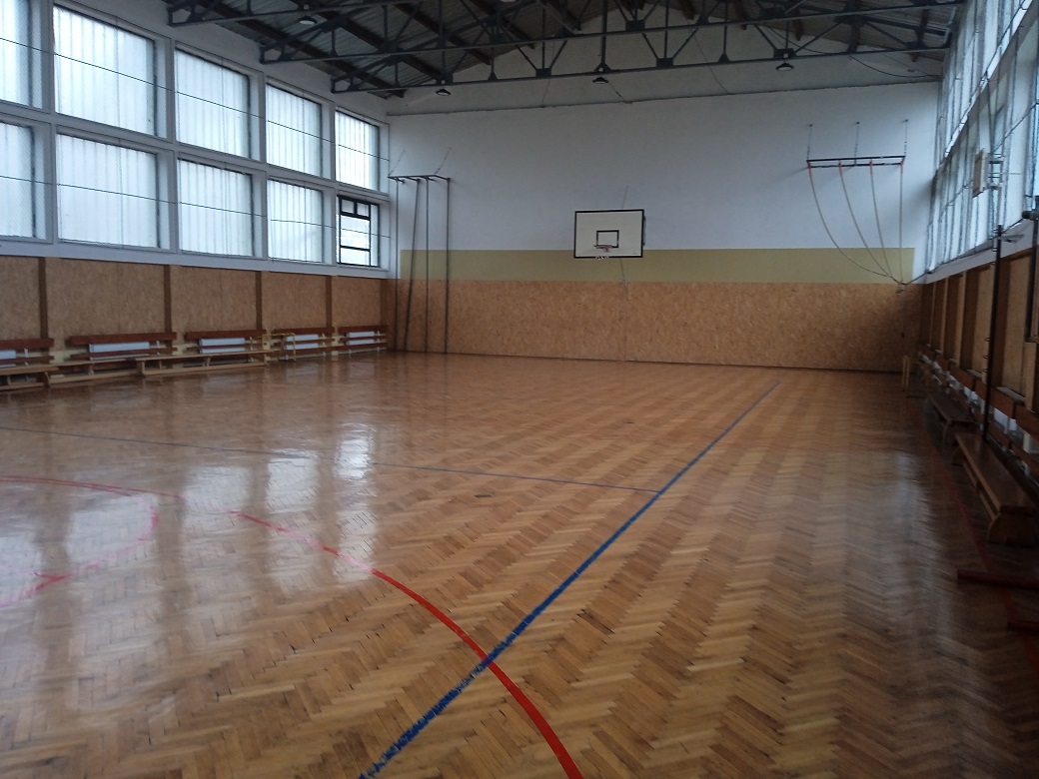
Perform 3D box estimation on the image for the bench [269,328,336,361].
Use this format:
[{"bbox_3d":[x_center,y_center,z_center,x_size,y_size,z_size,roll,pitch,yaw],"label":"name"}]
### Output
[{"bbox_3d":[-5.631,-1.231,22.195,0.264,0.751,2.722,3,7,22],"label":"bench"}]

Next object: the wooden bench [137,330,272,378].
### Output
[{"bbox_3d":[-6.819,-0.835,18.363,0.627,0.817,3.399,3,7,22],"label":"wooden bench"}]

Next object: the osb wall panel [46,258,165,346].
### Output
[{"bbox_3d":[-7.959,-1.687,16.433,0.030,1.576,2.706,3,7,22],"label":"osb wall panel"}]

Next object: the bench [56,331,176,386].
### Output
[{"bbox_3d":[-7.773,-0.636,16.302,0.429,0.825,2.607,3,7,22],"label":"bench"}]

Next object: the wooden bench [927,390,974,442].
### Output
[{"bbox_3d":[5.942,0.360,11.710,0.289,0.313,3.383,3,7,22],"label":"wooden bench"}]

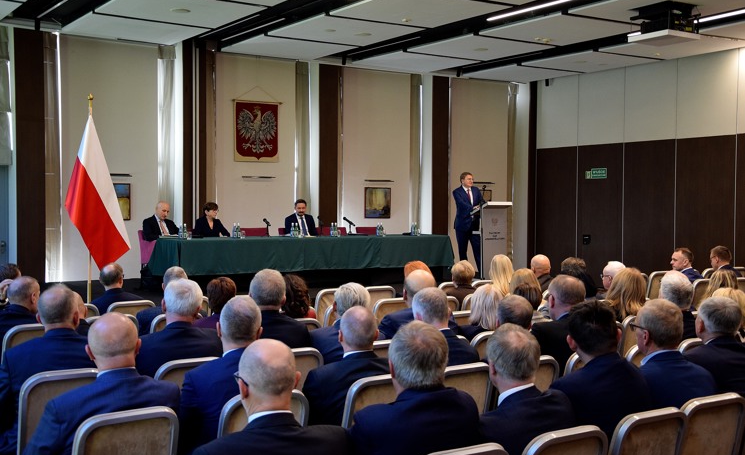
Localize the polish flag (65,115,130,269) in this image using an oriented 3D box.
[{"bbox_3d":[-3.193,-0.406,10.800,0.700,1.820,0.330,0,1,-25],"label":"polish flag"}]

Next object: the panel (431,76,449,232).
[{"bbox_3d":[1.307,-1.068,18.286,0.400,3.720,0.100,-1,2,-35],"label":"panel"}]

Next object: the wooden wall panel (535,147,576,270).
[{"bbox_3d":[3.879,-0.246,19.418,0.080,2.821,1.155,0,1,-34],"label":"wooden wall panel"}]

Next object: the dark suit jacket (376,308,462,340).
[{"bbox_3d":[0.294,0.806,5.857,0.480,0.620,0.340,0,2,-28],"label":"dark suit jacket"}]

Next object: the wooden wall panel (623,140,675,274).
[{"bbox_3d":[5.200,-0.157,17.412,0.090,2.880,1.190,-1,2,-35],"label":"wooden wall panel"}]

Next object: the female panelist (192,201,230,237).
[{"bbox_3d":[-2.179,0.282,12.507,0.550,1.237,0.700,0,1,-34],"label":"female panelist"}]

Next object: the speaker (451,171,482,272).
[{"bbox_3d":[1.576,-0.029,15.350,0.540,1.757,0.450,0,1,-34],"label":"speaker"}]

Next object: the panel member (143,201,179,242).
[{"bbox_3d":[-2.798,0.275,12.508,0.500,1.260,0.650,-1,2,-36],"label":"panel member"}]

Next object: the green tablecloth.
[{"bbox_3d":[-0.831,0.373,13.250,4.420,0.470,0.860,-1,2,-35],"label":"green tablecloth"}]

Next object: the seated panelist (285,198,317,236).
[{"bbox_3d":[-1.016,0.235,13.753,0.500,1.290,0.650,0,1,-27],"label":"seated panelist"}]

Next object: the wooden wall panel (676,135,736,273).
[{"bbox_3d":[5.899,-0.175,16.408,0.080,2.821,1.236,0,1,-34],"label":"wooden wall panel"}]

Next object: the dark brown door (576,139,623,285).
[{"bbox_3d":[4.380,-0.215,17.855,0.080,2.760,1.160,-1,2,-33],"label":"dark brown door"}]

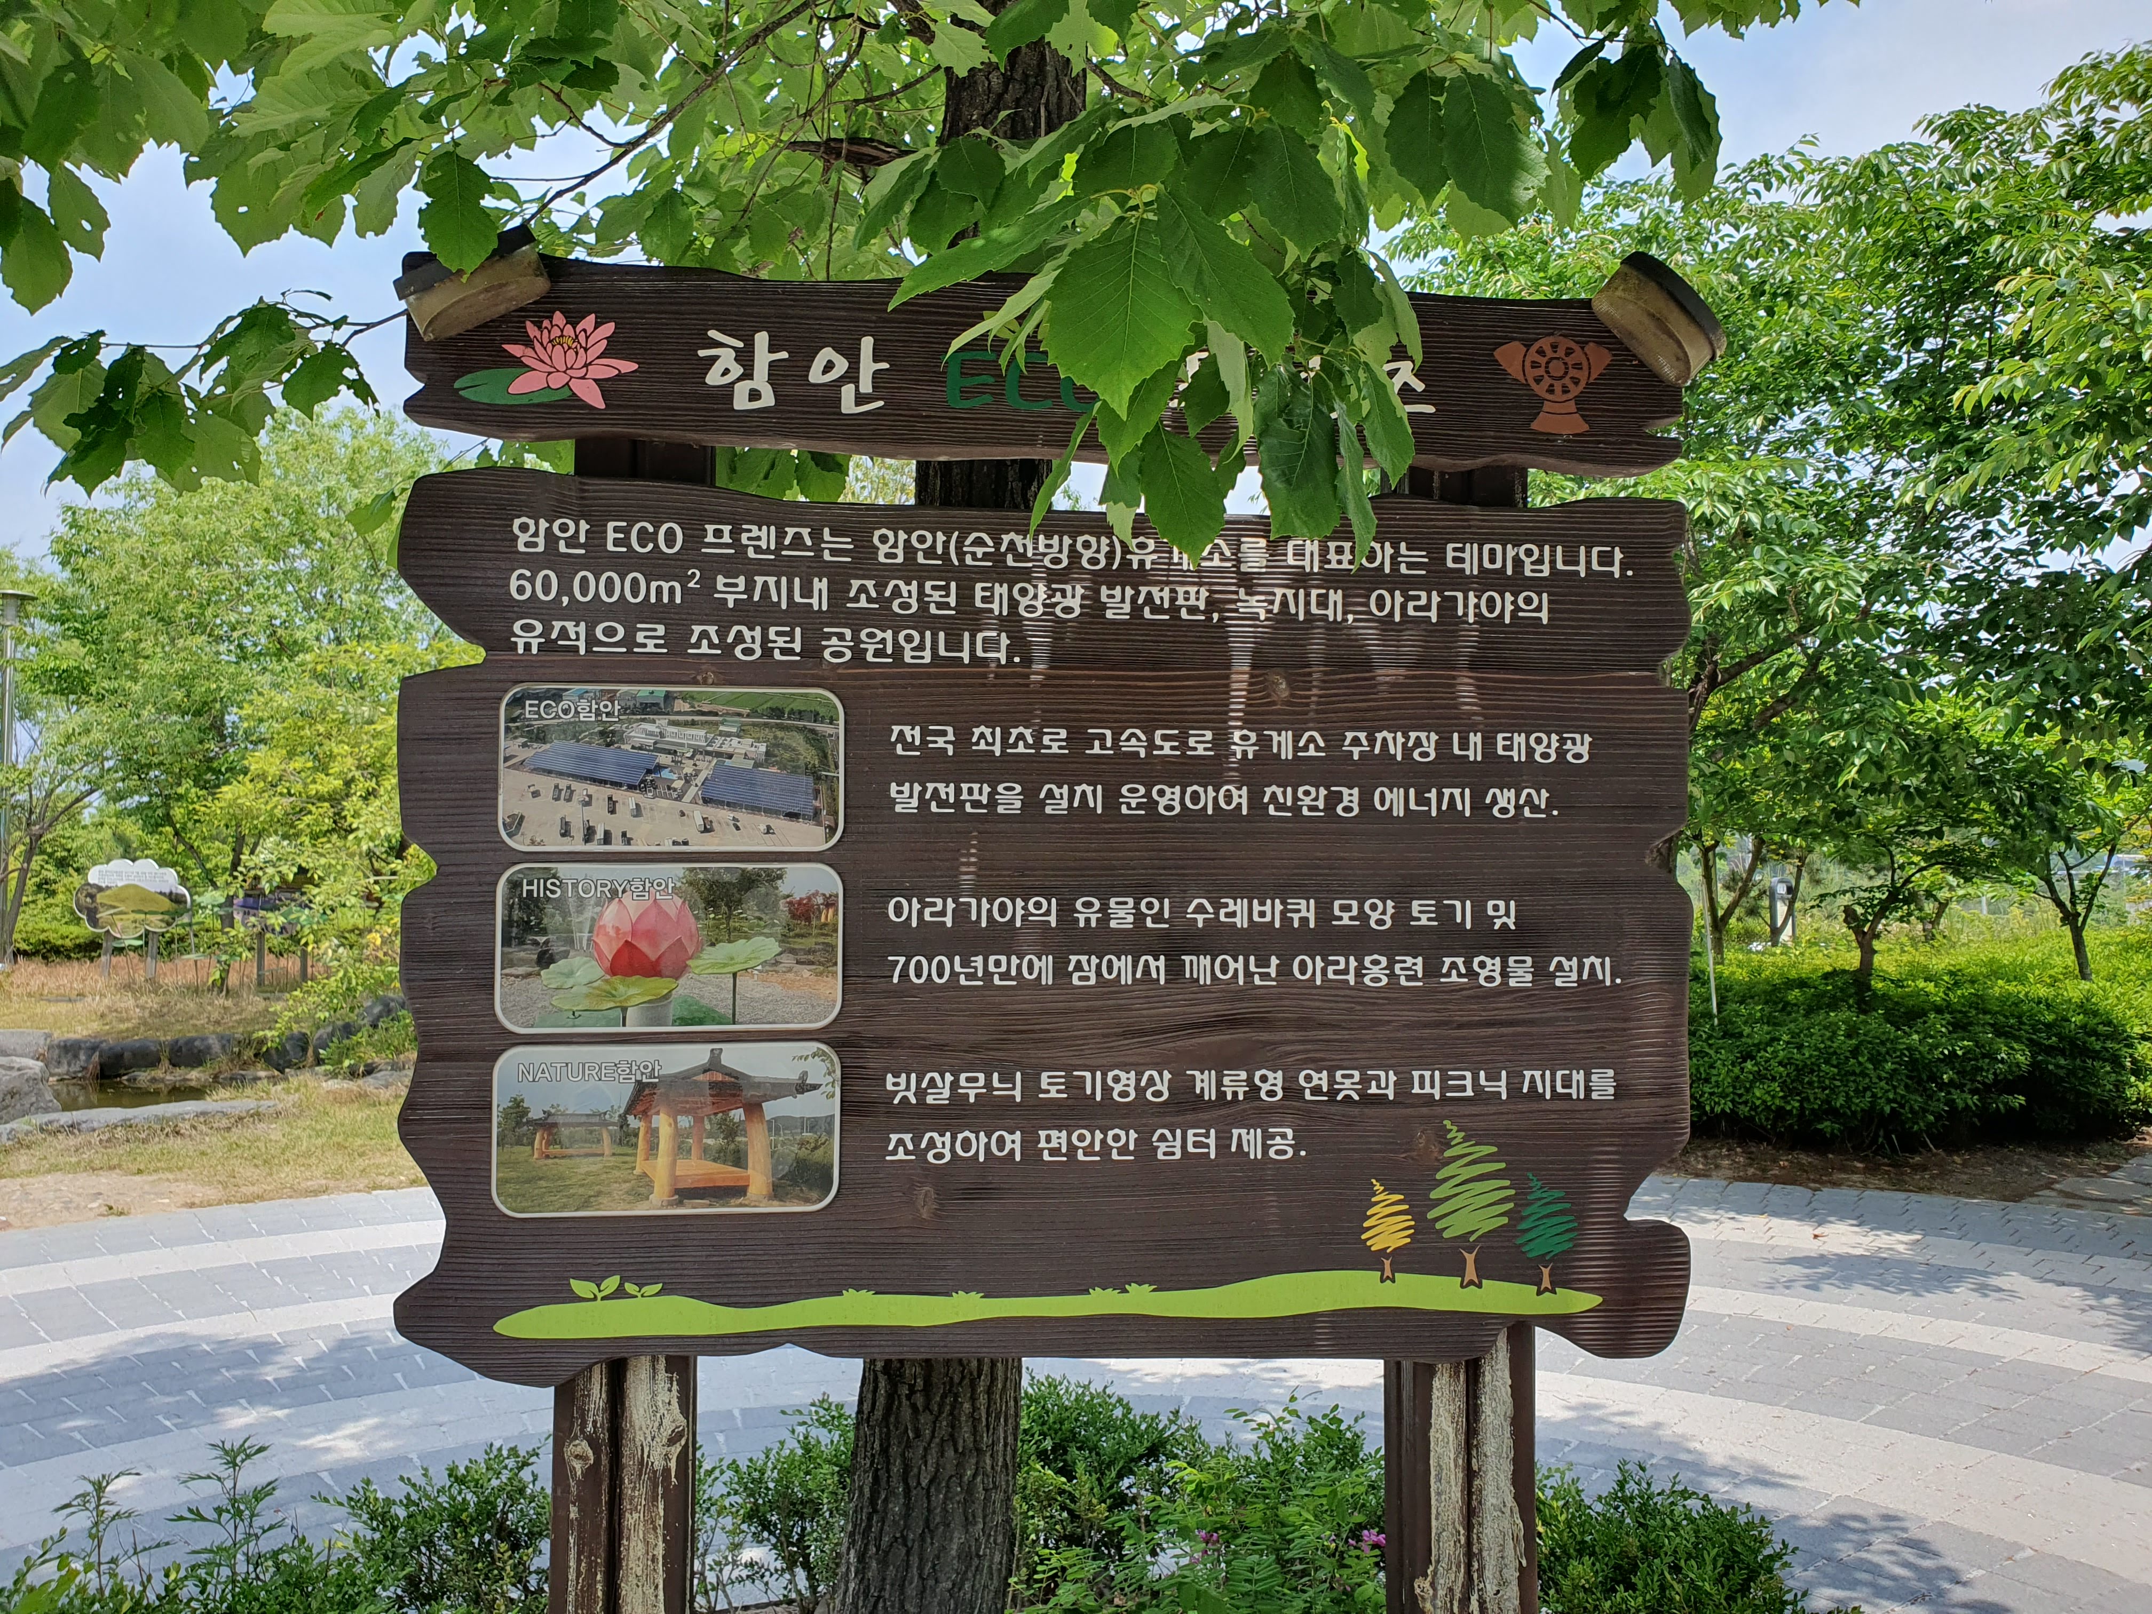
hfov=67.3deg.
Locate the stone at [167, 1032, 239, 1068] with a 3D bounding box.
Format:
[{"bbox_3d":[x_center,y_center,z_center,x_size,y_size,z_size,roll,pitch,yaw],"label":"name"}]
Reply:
[{"bbox_3d":[-7.450,2.088,13.800,0.500,0.300,0.380,1,-3,-18],"label":"stone"}]

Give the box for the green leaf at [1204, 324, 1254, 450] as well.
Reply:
[{"bbox_3d":[0.137,-0.379,1.450,0.042,0.113,0.040,-12,-3,-34],"label":"green leaf"}]

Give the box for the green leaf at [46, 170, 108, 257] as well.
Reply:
[{"bbox_3d":[-1.144,-0.679,1.850,0.065,0.110,0.035,-17,-3,-14],"label":"green leaf"}]

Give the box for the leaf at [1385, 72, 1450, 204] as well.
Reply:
[{"bbox_3d":[0.381,-0.744,1.800,0.075,0.140,0.050,1,-3,-11],"label":"leaf"}]

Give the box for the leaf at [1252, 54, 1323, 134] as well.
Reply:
[{"bbox_3d":[0.228,-0.771,1.750,0.080,0.085,0.050,0,-3,6],"label":"leaf"}]

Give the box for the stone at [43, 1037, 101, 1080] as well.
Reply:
[{"bbox_3d":[-8.555,2.139,13.800,0.430,0.320,0.380,1,-3,-18],"label":"stone"}]

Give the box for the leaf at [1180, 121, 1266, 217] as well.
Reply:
[{"bbox_3d":[0.138,-0.599,1.520,0.078,0.090,0.040,14,-3,9],"label":"leaf"}]

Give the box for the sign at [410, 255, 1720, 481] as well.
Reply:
[{"bbox_3d":[-0.017,-0.498,1.852,1.450,0.190,0.050,1,-3,-6],"label":"sign"}]

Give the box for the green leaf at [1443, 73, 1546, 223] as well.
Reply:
[{"bbox_3d":[0.401,-0.632,1.550,0.088,0.140,0.045,-14,-3,1],"label":"green leaf"}]

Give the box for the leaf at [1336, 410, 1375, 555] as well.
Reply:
[{"bbox_3d":[0.260,-0.299,1.500,0.038,0.133,0.035,-4,-4,-40],"label":"leaf"}]

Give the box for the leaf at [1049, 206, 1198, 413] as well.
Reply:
[{"bbox_3d":[0.038,-0.418,1.370,0.125,0.168,0.045,5,-3,0],"label":"leaf"}]

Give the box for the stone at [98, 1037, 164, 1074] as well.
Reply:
[{"bbox_3d":[-8.053,2.139,13.800,0.460,0.310,0.380,1,-3,-18],"label":"stone"}]

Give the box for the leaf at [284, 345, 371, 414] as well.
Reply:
[{"bbox_3d":[-0.927,-0.528,2.000,0.105,0.088,0.050,0,-3,0],"label":"leaf"}]

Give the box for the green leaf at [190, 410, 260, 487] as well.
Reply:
[{"bbox_3d":[-1.188,-0.500,2.250,0.100,0.100,0.050,1,-3,-17],"label":"green leaf"}]

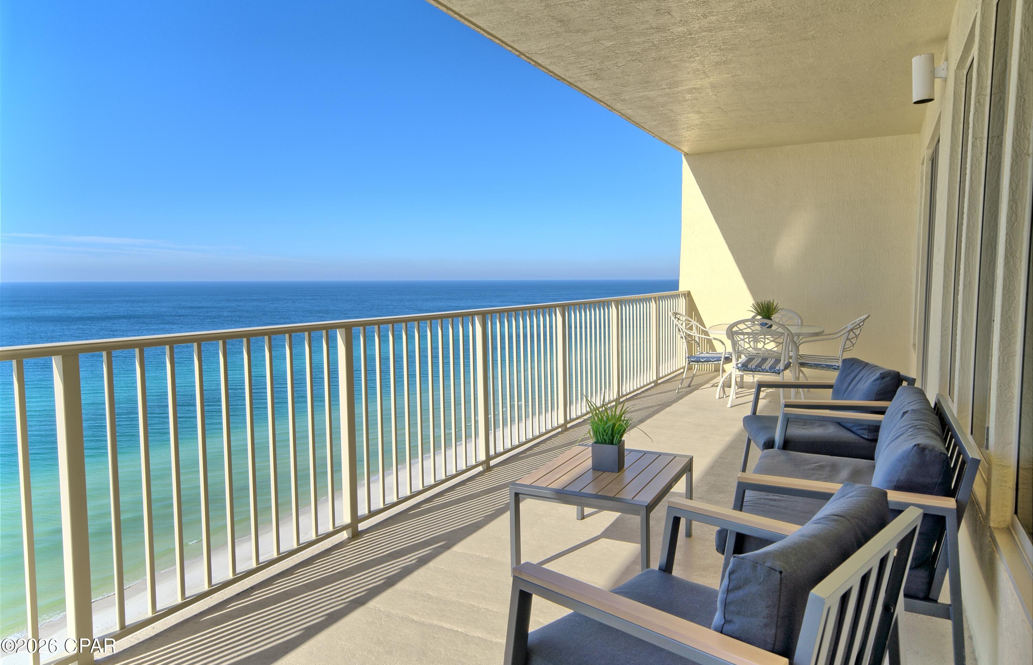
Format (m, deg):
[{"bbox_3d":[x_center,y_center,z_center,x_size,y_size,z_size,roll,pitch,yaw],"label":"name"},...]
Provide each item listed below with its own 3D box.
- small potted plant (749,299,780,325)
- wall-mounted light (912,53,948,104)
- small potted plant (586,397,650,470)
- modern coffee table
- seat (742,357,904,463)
[{"bbox_3d":[2.605,-0.196,7.187,0.310,0.295,0.310,2,5,28],"label":"small potted plant"},{"bbox_3d":[2.632,-1.621,4.394,0.187,0.283,0.120,2,5,28],"label":"wall-mounted light"},{"bbox_3d":[0.433,0.452,3.084,0.220,0.330,0.250,2,5,28],"label":"small potted plant"},{"bbox_3d":[0.412,0.816,3.093,0.578,0.400,0.790,2,5,28],"label":"modern coffee table"},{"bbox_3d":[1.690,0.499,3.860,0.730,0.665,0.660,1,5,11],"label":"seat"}]

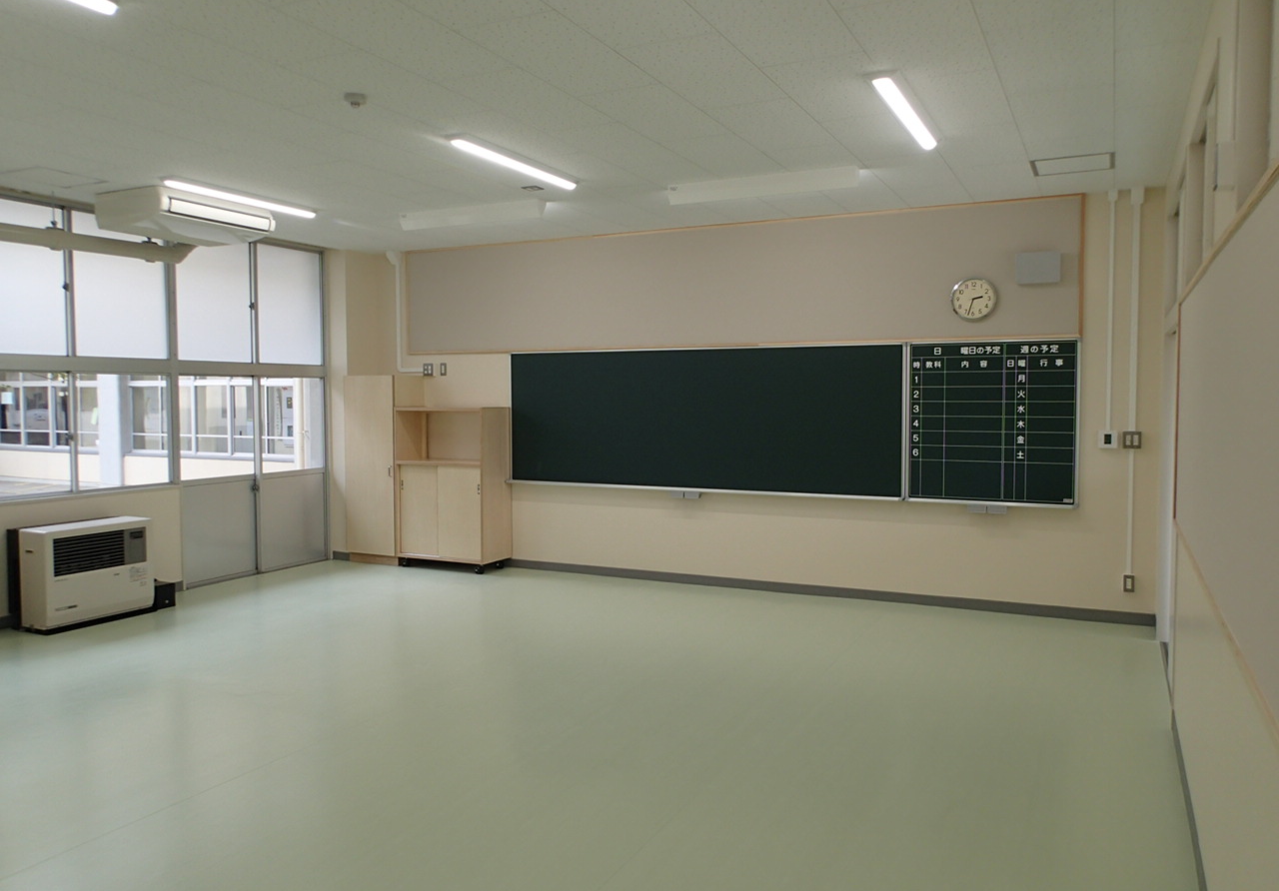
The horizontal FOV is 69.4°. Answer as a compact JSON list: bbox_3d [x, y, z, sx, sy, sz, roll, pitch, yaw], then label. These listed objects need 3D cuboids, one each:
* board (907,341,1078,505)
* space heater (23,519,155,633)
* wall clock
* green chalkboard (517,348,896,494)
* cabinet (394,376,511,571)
[{"bbox_3d":[2.548,-0.162,6.734,1.190,1.202,0.063,1,3,27],"label":"board"},{"bbox_3d":[-3.891,0.897,6.528,0.301,0.683,0.774,1,3,27],"label":"space heater"},{"bbox_3d":[2.440,-1.069,6.750,0.324,0.323,0.047,1,3,27],"label":"wall clock"},{"bbox_3d":[0.393,-0.218,7.820,3.607,1.202,0.063,1,3,27],"label":"green chalkboard"},{"bbox_3d":[-1.746,0.344,8.676,0.984,1.582,0.448,1,3,27],"label":"cabinet"}]

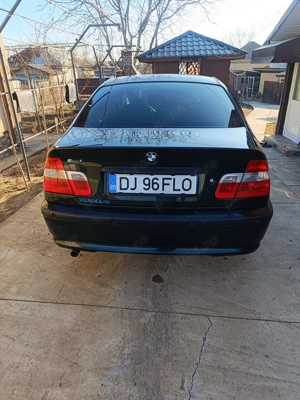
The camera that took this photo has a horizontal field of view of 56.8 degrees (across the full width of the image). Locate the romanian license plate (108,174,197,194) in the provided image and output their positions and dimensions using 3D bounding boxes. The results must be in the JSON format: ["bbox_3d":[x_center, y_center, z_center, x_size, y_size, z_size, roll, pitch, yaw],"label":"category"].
[{"bbox_3d":[0.014,-0.096,1.637,0.520,0.112,0.012,1,17,4],"label":"romanian license plate"}]

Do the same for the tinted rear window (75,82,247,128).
[{"bbox_3d":[0.073,-0.801,2.300,1.280,0.110,0.710,1,49,4],"label":"tinted rear window"}]

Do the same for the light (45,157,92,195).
[{"bbox_3d":[-0.543,-0.163,1.799,0.385,0.230,0.180,7,26,17],"label":"light"}]

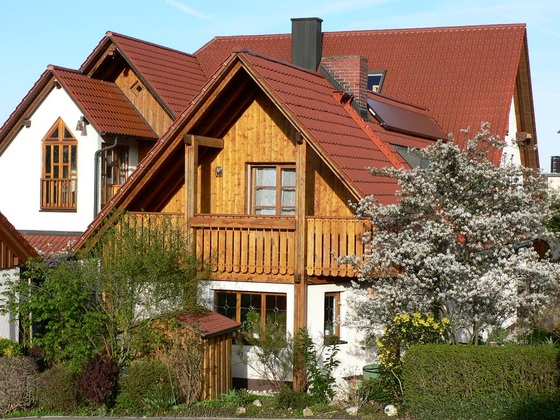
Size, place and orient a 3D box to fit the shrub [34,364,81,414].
[{"bbox_3d":[-4.112,3.201,19.742,0.900,0.850,0.850,0,1,0],"label":"shrub"}]

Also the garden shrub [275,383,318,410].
[{"bbox_3d":[0.310,3.420,19.945,0.820,0.480,0.700,0,1,0],"label":"garden shrub"}]

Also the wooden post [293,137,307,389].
[{"bbox_3d":[0.400,1.052,21.068,0.200,5.098,0.200,1,1,20],"label":"wooden post"}]

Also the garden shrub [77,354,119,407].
[{"bbox_3d":[-3.379,3.155,19.891,0.840,0.950,0.800,0,1,0],"label":"garden shrub"}]

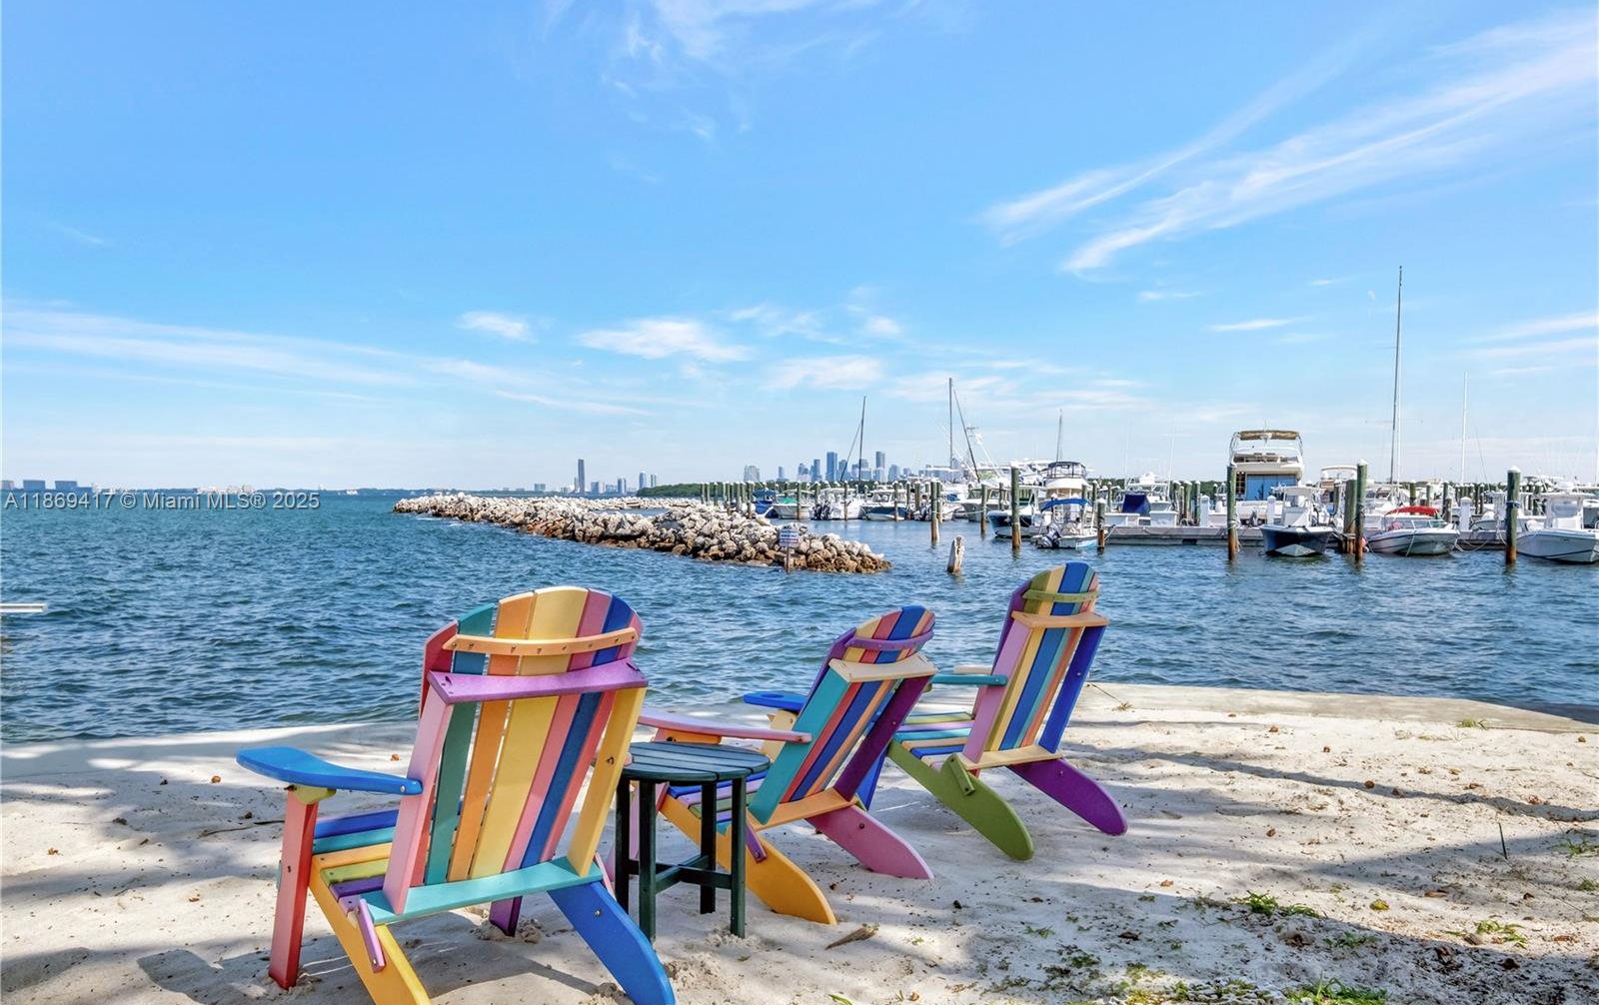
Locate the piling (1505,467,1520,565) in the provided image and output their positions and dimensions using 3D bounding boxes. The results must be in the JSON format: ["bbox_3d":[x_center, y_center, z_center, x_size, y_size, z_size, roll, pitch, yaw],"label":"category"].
[{"bbox_3d":[21.097,0.370,34.174,0.340,2.946,0.340,0,0,0],"label":"piling"}]

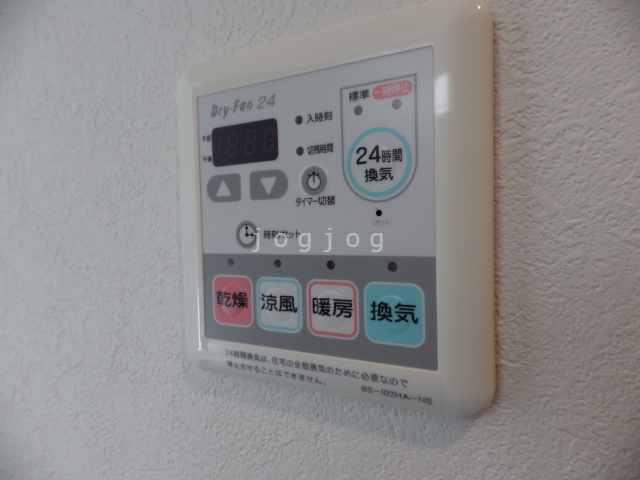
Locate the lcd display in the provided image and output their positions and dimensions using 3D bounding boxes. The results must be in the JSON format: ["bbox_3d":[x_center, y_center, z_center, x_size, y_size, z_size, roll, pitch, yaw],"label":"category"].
[{"bbox_3d":[-0.026,-0.033,0.142,0.028,0.014,0.004,0,3,27],"label":"lcd display"}]

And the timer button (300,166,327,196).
[{"bbox_3d":[-0.002,-0.019,0.130,0.009,0.009,0.004,0,3,27],"label":"timer button"}]

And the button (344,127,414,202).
[{"bbox_3d":[0.017,-0.023,0.120,0.021,0.021,0.004,0,3,27],"label":"button"}]

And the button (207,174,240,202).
[{"bbox_3d":[-0.035,-0.019,0.147,0.016,0.010,0.004,0,3,27],"label":"button"}]

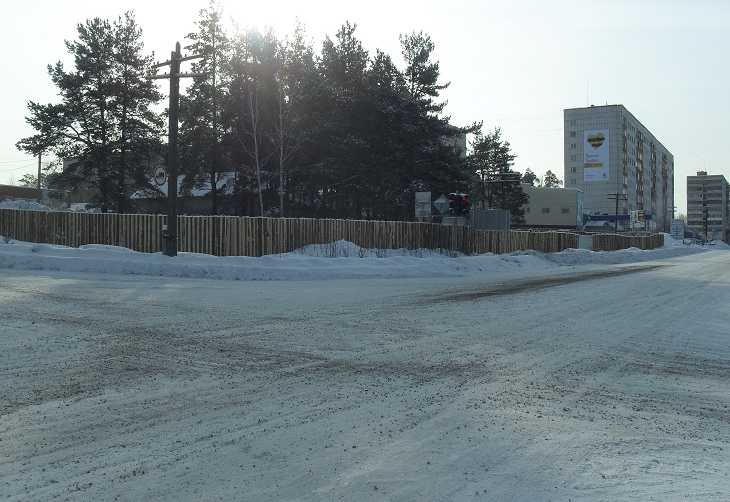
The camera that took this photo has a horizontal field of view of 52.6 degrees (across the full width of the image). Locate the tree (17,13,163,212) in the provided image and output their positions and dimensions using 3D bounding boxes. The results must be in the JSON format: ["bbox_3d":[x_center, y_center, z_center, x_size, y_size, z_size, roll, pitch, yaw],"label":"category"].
[{"bbox_3d":[-15.670,-7.000,42.000,8.200,13.000,7.000,0,0,0],"label":"tree"}]

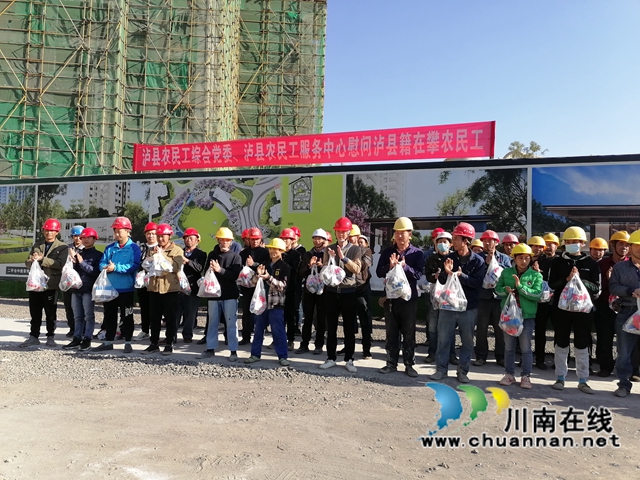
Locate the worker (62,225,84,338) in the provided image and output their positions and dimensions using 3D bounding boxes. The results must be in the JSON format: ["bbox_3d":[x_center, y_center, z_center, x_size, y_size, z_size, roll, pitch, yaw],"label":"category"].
[{"bbox_3d":[-3.853,0.648,7.840,0.520,1.740,0.430,1,-1,0],"label":"worker"}]

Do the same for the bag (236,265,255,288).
[{"bbox_3d":[-1.075,0.519,7.250,0.270,0.360,0.200,1,-2,14],"label":"bag"}]

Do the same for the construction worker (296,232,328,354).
[{"bbox_3d":[-0.091,0.719,7.000,0.540,1.760,0.460,0,-2,18],"label":"construction worker"}]

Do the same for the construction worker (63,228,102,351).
[{"bbox_3d":[-3.350,0.678,7.042,0.520,1.700,0.460,1,-1,14],"label":"construction worker"}]

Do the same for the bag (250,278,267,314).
[{"bbox_3d":[-0.733,0.673,5.950,0.200,0.431,0.190,0,-2,18],"label":"bag"}]

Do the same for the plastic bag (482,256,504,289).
[{"bbox_3d":[2.190,0.410,6.300,0.260,0.440,0.200,1,-1,20],"label":"plastic bag"}]

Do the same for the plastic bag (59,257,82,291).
[{"bbox_3d":[-3.432,0.475,6.880,0.310,0.480,0.210,1,-1,-6],"label":"plastic bag"}]

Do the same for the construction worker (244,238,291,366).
[{"bbox_3d":[-0.639,0.755,6.080,0.500,1.545,0.460,0,-3,34],"label":"construction worker"}]

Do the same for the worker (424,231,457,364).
[{"bbox_3d":[1.609,0.761,6.573,0.520,1.730,0.440,1,-1,18],"label":"worker"}]

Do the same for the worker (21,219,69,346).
[{"bbox_3d":[-3.849,0.610,7.000,0.540,1.807,0.460,1,-2,9],"label":"worker"}]

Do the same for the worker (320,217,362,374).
[{"bbox_3d":[0.258,0.642,5.850,0.540,1.811,0.480,0,-2,18],"label":"worker"}]

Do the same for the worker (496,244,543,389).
[{"bbox_3d":[2.115,0.809,5.280,0.480,1.510,0.440,1,-2,25],"label":"worker"}]

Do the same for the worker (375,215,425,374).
[{"bbox_3d":[0.923,0.653,5.772,0.540,1.820,0.460,1,-1,16],"label":"worker"}]

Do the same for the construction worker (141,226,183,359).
[{"bbox_3d":[-2.051,0.645,6.500,0.500,1.710,0.440,1,-2,14],"label":"construction worker"}]

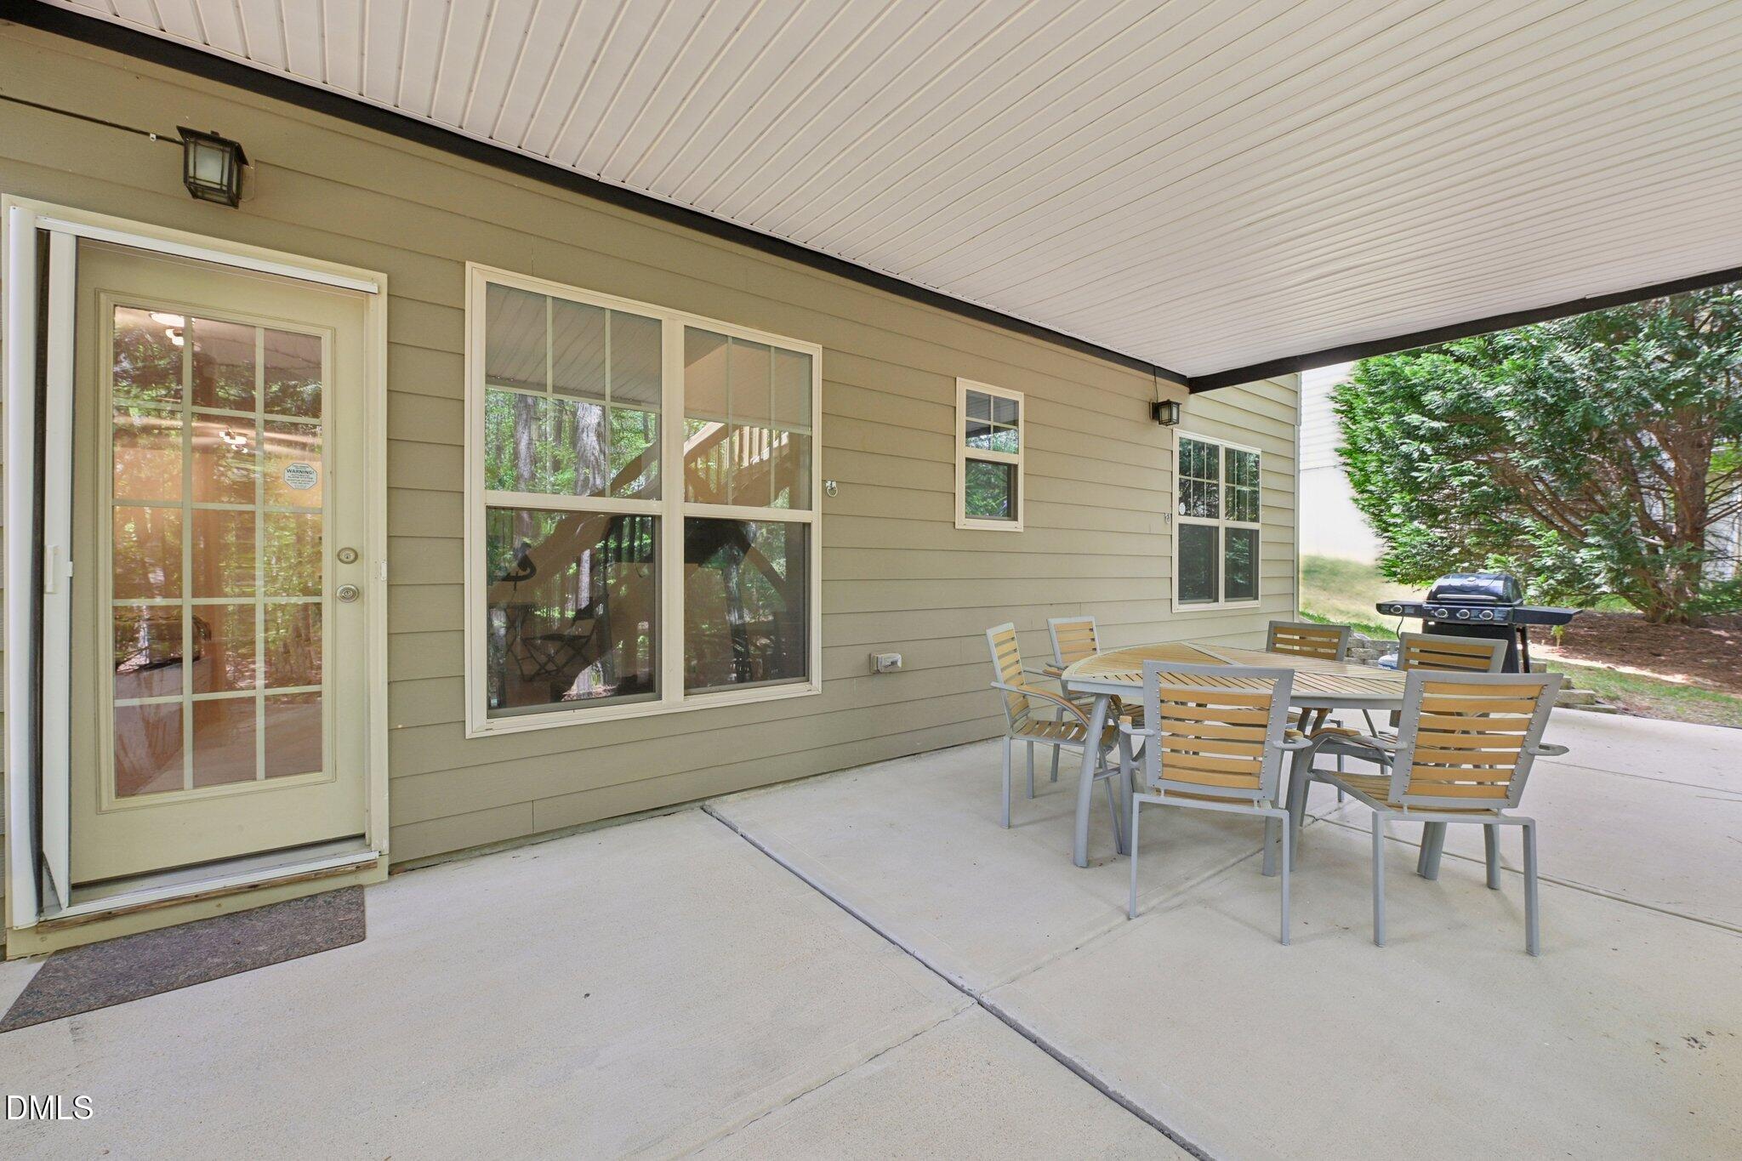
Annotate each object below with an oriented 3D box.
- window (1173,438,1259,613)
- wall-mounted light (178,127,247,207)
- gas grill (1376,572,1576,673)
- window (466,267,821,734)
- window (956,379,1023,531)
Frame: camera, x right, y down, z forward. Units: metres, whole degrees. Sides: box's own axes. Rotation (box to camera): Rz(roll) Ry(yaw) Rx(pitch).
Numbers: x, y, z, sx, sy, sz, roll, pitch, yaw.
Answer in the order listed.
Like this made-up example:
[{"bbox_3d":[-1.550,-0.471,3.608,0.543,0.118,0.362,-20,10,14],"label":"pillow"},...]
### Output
[{"bbox_3d":[3.171,-0.503,6.195,1.599,1.545,0.090,0,0,-37],"label":"window"},{"bbox_3d":[-2.065,-1.283,2.129,0.137,0.194,0.185,0,0,-37],"label":"wall-mounted light"},{"bbox_3d":[4.978,0.499,5.603,0.580,1.114,1.224,0,0,-37],"label":"gas grill"},{"bbox_3d":[-0.934,-0.315,3.147,1.638,1.857,0.090,0,0,-37],"label":"window"},{"bbox_3d":[0.766,-0.791,4.406,0.621,0.934,0.090,0,0,-37],"label":"window"}]

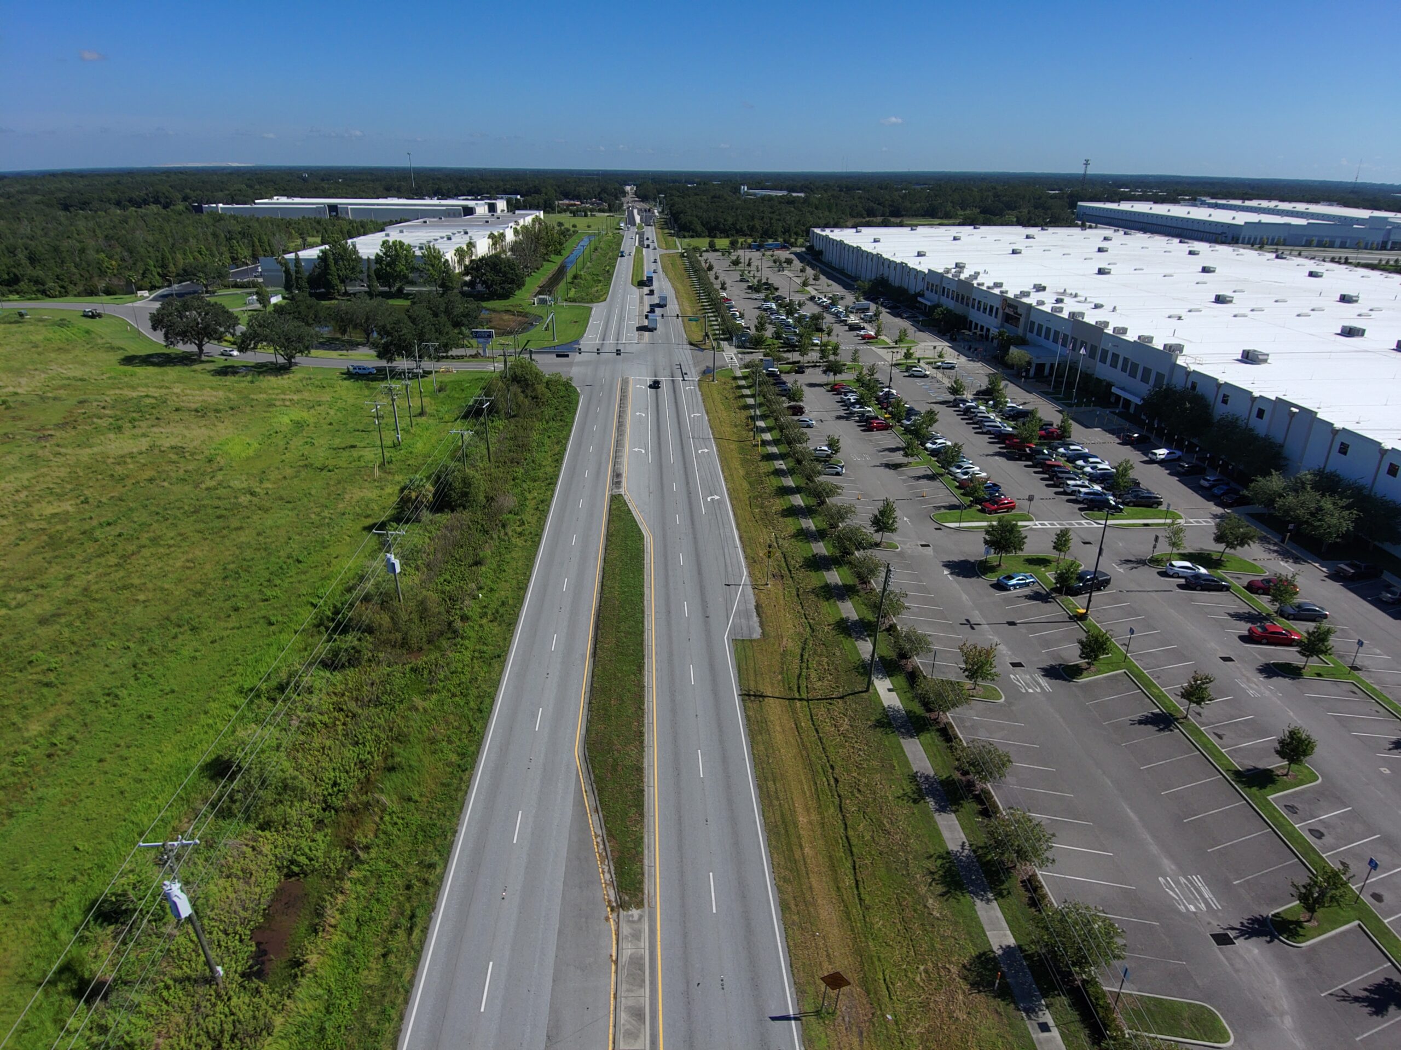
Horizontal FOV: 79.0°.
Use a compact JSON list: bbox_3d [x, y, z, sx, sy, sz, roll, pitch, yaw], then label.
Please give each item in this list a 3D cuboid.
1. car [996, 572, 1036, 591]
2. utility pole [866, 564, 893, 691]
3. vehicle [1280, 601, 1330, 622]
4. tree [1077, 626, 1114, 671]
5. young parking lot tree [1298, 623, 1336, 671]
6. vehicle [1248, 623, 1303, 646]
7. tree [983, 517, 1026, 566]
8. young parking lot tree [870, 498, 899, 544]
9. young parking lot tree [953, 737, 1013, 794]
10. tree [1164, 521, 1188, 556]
[{"bbox_3d":[34.761,6.067,93.305,4.600,1.360,1.870,-8,24,-20],"label":"car"},{"bbox_3d":[15.197,8.952,72.044,0.750,12.291,0.500,2,24,-4],"label":"utility pole"},{"bbox_3d":[62.123,8.768,87.438,4.650,1.430,1.830,5,23,10],"label":"vehicle"},{"bbox_3d":[35.256,11.150,76.171,3.100,3.900,3.100,-1,23,-3],"label":"tree"},{"bbox_3d":[55.769,11.194,77.088,3.442,4.612,3.338,18,29,36],"label":"young parking lot tree"},{"bbox_3d":[55.488,10.453,81.691,4.750,1.430,1.820,4,23,9],"label":"vehicle"},{"bbox_3d":[34.279,1.951,95.780,4.800,5.700,4.800,-1,23,-3],"label":"tree"},{"bbox_3d":[21.692,-0.274,100.822,3.500,5.700,3.500,-1,23,-3],"label":"young parking lot tree"},{"bbox_3d":[20.584,17.681,61.892,4.325,3.886,4.195,10,25,20],"label":"young parking lot tree"},{"bbox_3d":[54.455,1.670,97.501,2.300,5.200,2.300,-1,23,-3],"label":"tree"}]

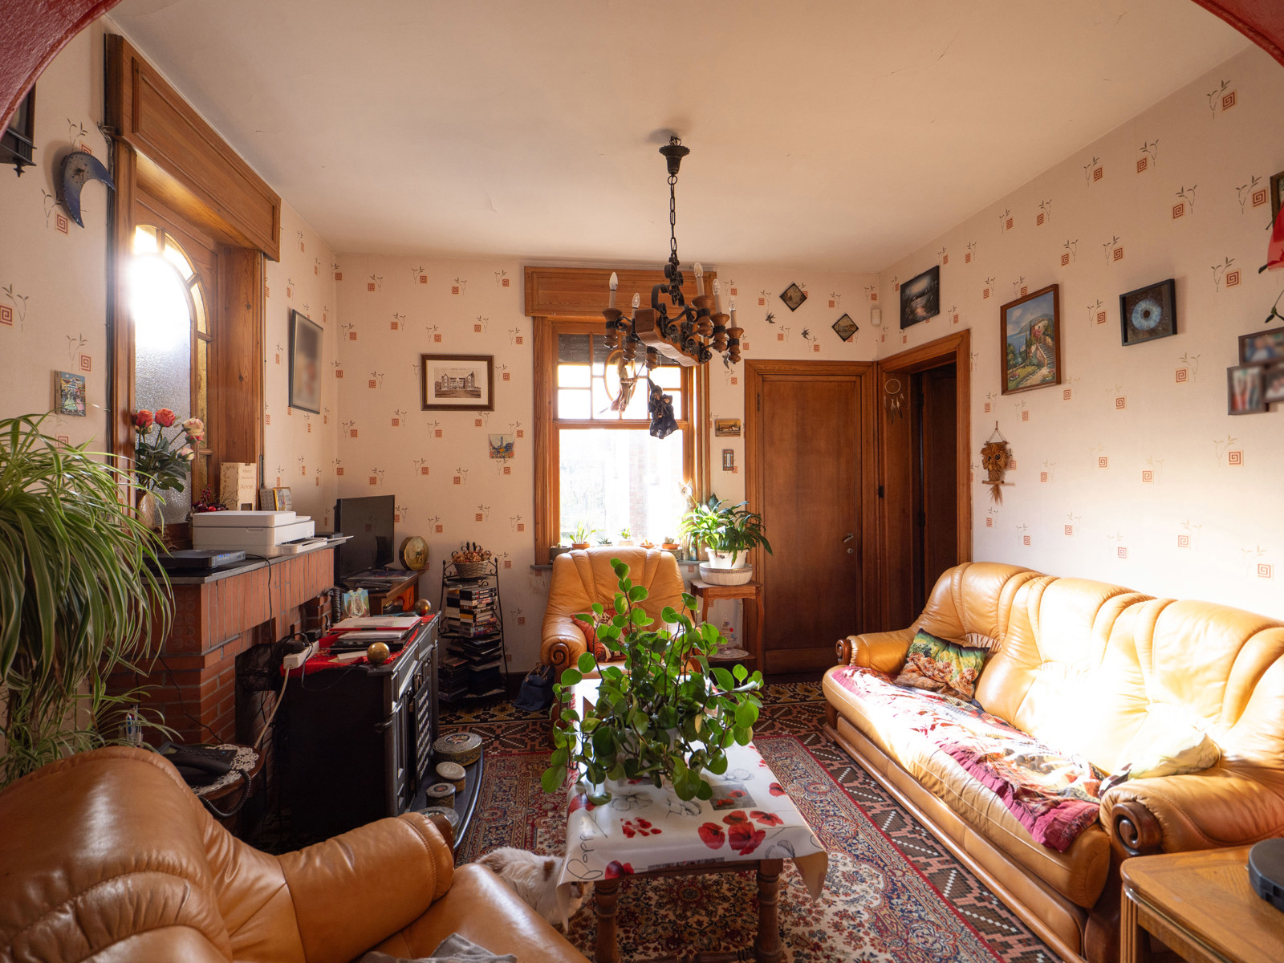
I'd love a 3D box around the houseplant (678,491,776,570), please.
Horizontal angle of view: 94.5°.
[{"bbox_3d":[0.537,0.353,3.968,0.573,0.563,0.483,0,0,-8],"label":"houseplant"}]

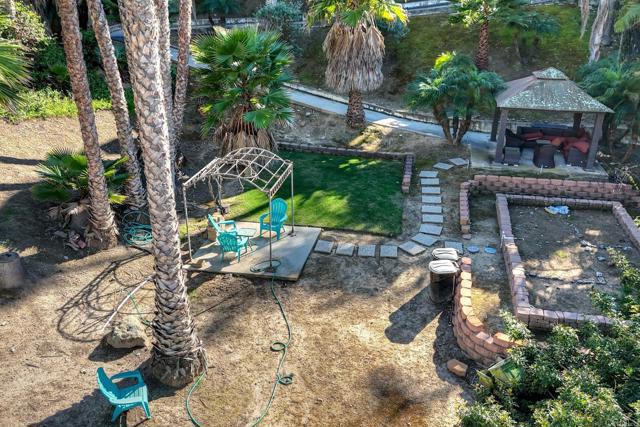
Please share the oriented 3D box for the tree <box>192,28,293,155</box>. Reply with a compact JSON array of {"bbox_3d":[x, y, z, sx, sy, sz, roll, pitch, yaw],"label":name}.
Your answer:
[{"bbox_3d":[-2.667,-4.088,17.415,3.700,5.000,3.700,0,23,0],"label":"tree"}]

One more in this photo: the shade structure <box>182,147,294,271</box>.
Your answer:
[{"bbox_3d":[-2.054,-0.242,12.432,2.220,2.480,2.250,5,24,10],"label":"shade structure"}]

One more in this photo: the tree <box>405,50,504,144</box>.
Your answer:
[{"bbox_3d":[5.225,-4.524,18.499,3.850,3.550,3.750,0,23,0],"label":"tree"}]

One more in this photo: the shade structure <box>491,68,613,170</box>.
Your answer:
[{"bbox_3d":[8.455,-3.810,17.446,3.650,3.220,3.700,7,24,15],"label":"shade structure"}]

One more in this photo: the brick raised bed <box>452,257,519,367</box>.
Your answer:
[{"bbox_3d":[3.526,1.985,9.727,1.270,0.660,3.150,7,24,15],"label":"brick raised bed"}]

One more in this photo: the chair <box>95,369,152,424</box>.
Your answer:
[{"bbox_3d":[-3.408,3.047,7.971,0.800,0.900,0.730,-5,24,-13],"label":"chair"}]

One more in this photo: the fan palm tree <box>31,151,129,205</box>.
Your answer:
[{"bbox_3d":[-7.444,-0.710,14.286,2.950,1.950,2.850,0,23,0],"label":"fan palm tree"}]

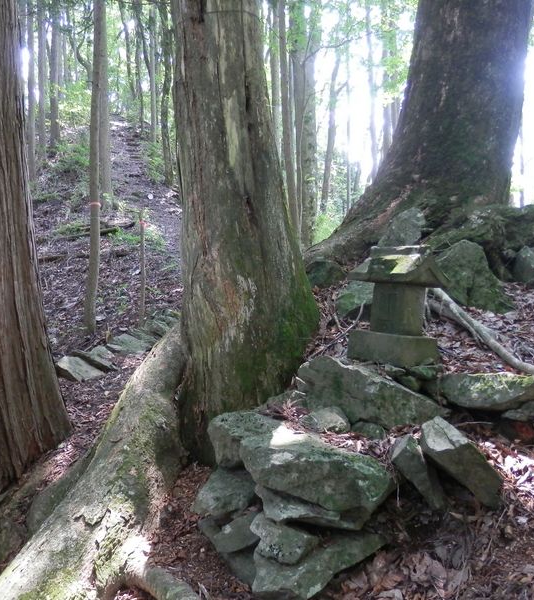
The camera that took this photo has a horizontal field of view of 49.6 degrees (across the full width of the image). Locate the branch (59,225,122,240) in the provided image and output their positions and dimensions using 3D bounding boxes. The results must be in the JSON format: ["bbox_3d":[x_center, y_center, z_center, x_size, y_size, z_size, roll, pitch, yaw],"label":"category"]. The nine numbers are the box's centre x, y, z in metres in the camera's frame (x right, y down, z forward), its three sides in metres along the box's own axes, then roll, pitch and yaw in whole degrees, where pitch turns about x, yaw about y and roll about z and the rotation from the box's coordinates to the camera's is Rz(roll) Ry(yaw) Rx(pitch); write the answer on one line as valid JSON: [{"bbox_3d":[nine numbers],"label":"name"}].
[{"bbox_3d":[-2.719,-1.040,8.900,0.970,0.110,0.140,-11,-2,-14],"label":"branch"}]

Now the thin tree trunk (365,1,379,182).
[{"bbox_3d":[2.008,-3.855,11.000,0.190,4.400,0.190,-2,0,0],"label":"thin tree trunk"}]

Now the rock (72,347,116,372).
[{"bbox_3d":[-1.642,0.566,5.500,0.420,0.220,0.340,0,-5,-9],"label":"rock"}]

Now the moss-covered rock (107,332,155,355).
[{"bbox_3d":[-1.134,0.361,4.800,0.410,0.150,0.340,0,-1,0],"label":"moss-covered rock"}]

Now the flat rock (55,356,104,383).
[{"bbox_3d":[-1.664,0.613,5.100,0.430,0.180,0.330,1,-3,-18],"label":"flat rock"}]

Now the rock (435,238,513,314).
[{"bbox_3d":[1.608,-0.175,4.500,0.600,0.560,0.480,-1,-3,20],"label":"rock"}]

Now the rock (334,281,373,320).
[{"bbox_3d":[0.636,-0.004,4.150,0.320,0.280,0.280,-1,-5,6],"label":"rock"}]

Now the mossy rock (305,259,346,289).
[{"bbox_3d":[0.488,-0.225,4.900,0.360,0.260,0.300,0,-3,6],"label":"mossy rock"}]

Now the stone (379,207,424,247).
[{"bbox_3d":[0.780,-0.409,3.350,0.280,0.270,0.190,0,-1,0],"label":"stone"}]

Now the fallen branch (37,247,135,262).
[{"bbox_3d":[-2.499,-0.623,8.000,1.360,0.110,0.140,-4,-4,-9],"label":"fallen branch"}]

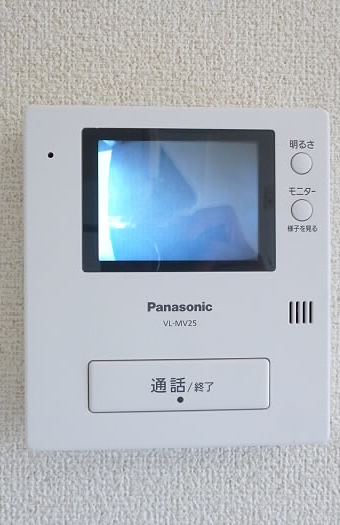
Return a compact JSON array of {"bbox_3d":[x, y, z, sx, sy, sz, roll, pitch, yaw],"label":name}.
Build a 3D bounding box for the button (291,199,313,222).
[{"bbox_3d":[0.047,-0.018,0.201,0.008,0.008,0.003,0,1,-3],"label":"button"}]

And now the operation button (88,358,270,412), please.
[{"bbox_3d":[0.003,0.043,0.199,0.064,0.018,0.004,0,1,-3],"label":"operation button"}]

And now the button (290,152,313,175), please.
[{"bbox_3d":[0.047,-0.035,0.200,0.008,0.008,0.003,0,1,-3],"label":"button"}]

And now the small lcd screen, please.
[{"bbox_3d":[0.003,-0.022,0.199,0.068,0.050,0.004,0,1,-3],"label":"small lcd screen"}]

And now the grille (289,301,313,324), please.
[{"bbox_3d":[0.046,0.018,0.201,0.008,0.008,0.002,0,1,-3],"label":"grille"}]

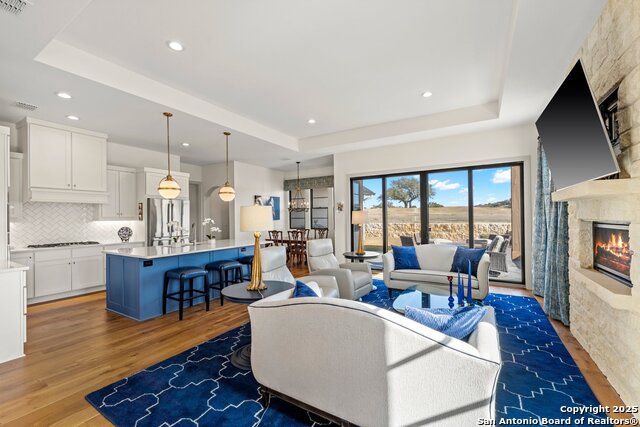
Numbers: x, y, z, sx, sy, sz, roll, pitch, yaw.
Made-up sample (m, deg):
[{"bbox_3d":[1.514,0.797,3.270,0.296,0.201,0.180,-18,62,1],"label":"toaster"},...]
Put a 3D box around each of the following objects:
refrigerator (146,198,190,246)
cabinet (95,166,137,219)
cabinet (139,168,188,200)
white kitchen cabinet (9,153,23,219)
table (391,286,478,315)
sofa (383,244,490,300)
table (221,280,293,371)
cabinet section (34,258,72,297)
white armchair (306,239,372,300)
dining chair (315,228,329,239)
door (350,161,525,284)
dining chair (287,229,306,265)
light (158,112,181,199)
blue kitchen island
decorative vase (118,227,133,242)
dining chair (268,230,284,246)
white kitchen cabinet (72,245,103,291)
[{"bbox_3d":[-3.726,0.608,6.308,0.820,1.810,0.915,-1,-1,31],"label":"refrigerator"},{"bbox_3d":[-4.418,-0.415,5.778,0.340,1.140,0.650,-1,-1,31],"label":"cabinet"},{"bbox_3d":[-3.801,-0.647,6.386,0.640,0.650,1.030,-1,-1,31],"label":"cabinet"},{"bbox_3d":[-5.176,-0.430,4.343,0.350,1.120,0.400,-1,-1,31],"label":"white kitchen cabinet"},{"bbox_3d":[1.354,1.210,3.035,0.880,0.430,1.280,-1,-1,31],"label":"table"},{"bbox_3d":[1.897,0.974,4.388,1.520,0.870,0.860,-1,-1,31],"label":"sofa"},{"bbox_3d":[-0.607,1.089,2.659,0.690,0.686,0.690,-1,-1,0],"label":"table"},{"bbox_3d":[-4.731,1.084,4.658,0.560,0.568,0.454,-1,-1,31],"label":"cabinet section"},{"bbox_3d":[0.323,0.985,4.931,0.980,0.955,0.790,-1,-1,31],"label":"white armchair"},{"bbox_3d":[-0.055,0.996,8.445,0.530,1.000,0.560,-1,-1,31],"label":"dining chair"},{"bbox_3d":[2.409,0.214,6.186,3.710,2.429,0.130,-1,-1,31],"label":"door"},{"bbox_3d":[-0.526,0.993,7.689,0.540,1.000,0.580,-1,-1,31],"label":"dining chair"},{"bbox_3d":[-2.414,-0.915,4.244,0.360,1.355,0.360,-1,-1,31],"label":"light"},{"bbox_3d":[-2.094,1.008,4.716,1.440,0.910,2.400,-1,-1,31],"label":"blue kitchen island"},{"bbox_3d":[-4.111,0.451,5.642,0.260,0.315,0.260,-1,-1,31],"label":"decorative vase"},{"bbox_3d":[-1.128,1.018,7.908,0.540,1.000,0.580,-1,-1,31],"label":"dining chair"},{"bbox_3d":[-4.556,1.025,5.102,0.600,0.740,0.470,-1,-1,31],"label":"white kitchen cabinet"}]

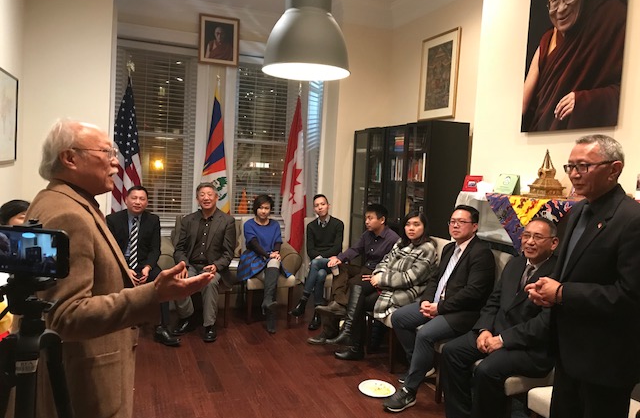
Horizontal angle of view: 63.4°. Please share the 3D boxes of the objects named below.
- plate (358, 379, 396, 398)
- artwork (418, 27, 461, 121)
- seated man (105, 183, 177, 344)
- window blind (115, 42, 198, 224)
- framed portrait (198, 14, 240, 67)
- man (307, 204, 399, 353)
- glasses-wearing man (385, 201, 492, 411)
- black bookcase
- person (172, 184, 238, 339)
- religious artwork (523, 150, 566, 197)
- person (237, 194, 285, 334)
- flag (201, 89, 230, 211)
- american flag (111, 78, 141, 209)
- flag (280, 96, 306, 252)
[{"bbox_3d":[0.389,1.226,3.513,0.255,0.022,0.255,3,4,0],"label":"plate"},{"bbox_3d":[1.213,-1.337,5.260,0.035,0.860,0.670,1,4,-21],"label":"artwork"},{"bbox_3d":[-1.546,0.452,4.448,0.570,1.290,0.760,0,5,-36],"label":"seated man"},{"bbox_3d":[-2.103,-0.964,6.576,1.010,2.160,0.070,1,4,-21],"label":"window blind"},{"bbox_3d":[-1.089,-1.816,5.595,0.435,0.525,0.030,1,4,-22],"label":"framed portrait"},{"bbox_3d":[0.268,0.556,4.784,0.930,1.230,0.550,1,5,-30],"label":"man"},{"bbox_3d":[0.765,0.621,3.627,0.880,1.310,0.580,0,5,-36],"label":"glasses-wearing man"},{"bbox_3d":[0.849,0.134,5.501,0.415,1.960,1.600,1,4,-21],"label":"black bookcase"},{"bbox_3d":[-1.029,0.423,4.618,0.560,1.310,0.780,2,4,-13],"label":"person"},{"bbox_3d":[1.411,-0.221,3.236,0.190,0.300,0.190,1,4,-21],"label":"religious artwork"},{"bbox_3d":[-0.590,0.484,5.018,0.470,1.250,0.720,1,4,-22],"label":"person"},{"bbox_3d":[-1.084,-0.472,5.328,0.260,1.520,0.180,1,4,-22],"label":"flag"},{"bbox_3d":[-2.200,-0.477,5.938,0.360,2.050,0.250,1,4,-21],"label":"american flag"},{"bbox_3d":[-0.311,-0.372,5.637,0.250,1.700,0.190,1,4,-22],"label":"flag"}]

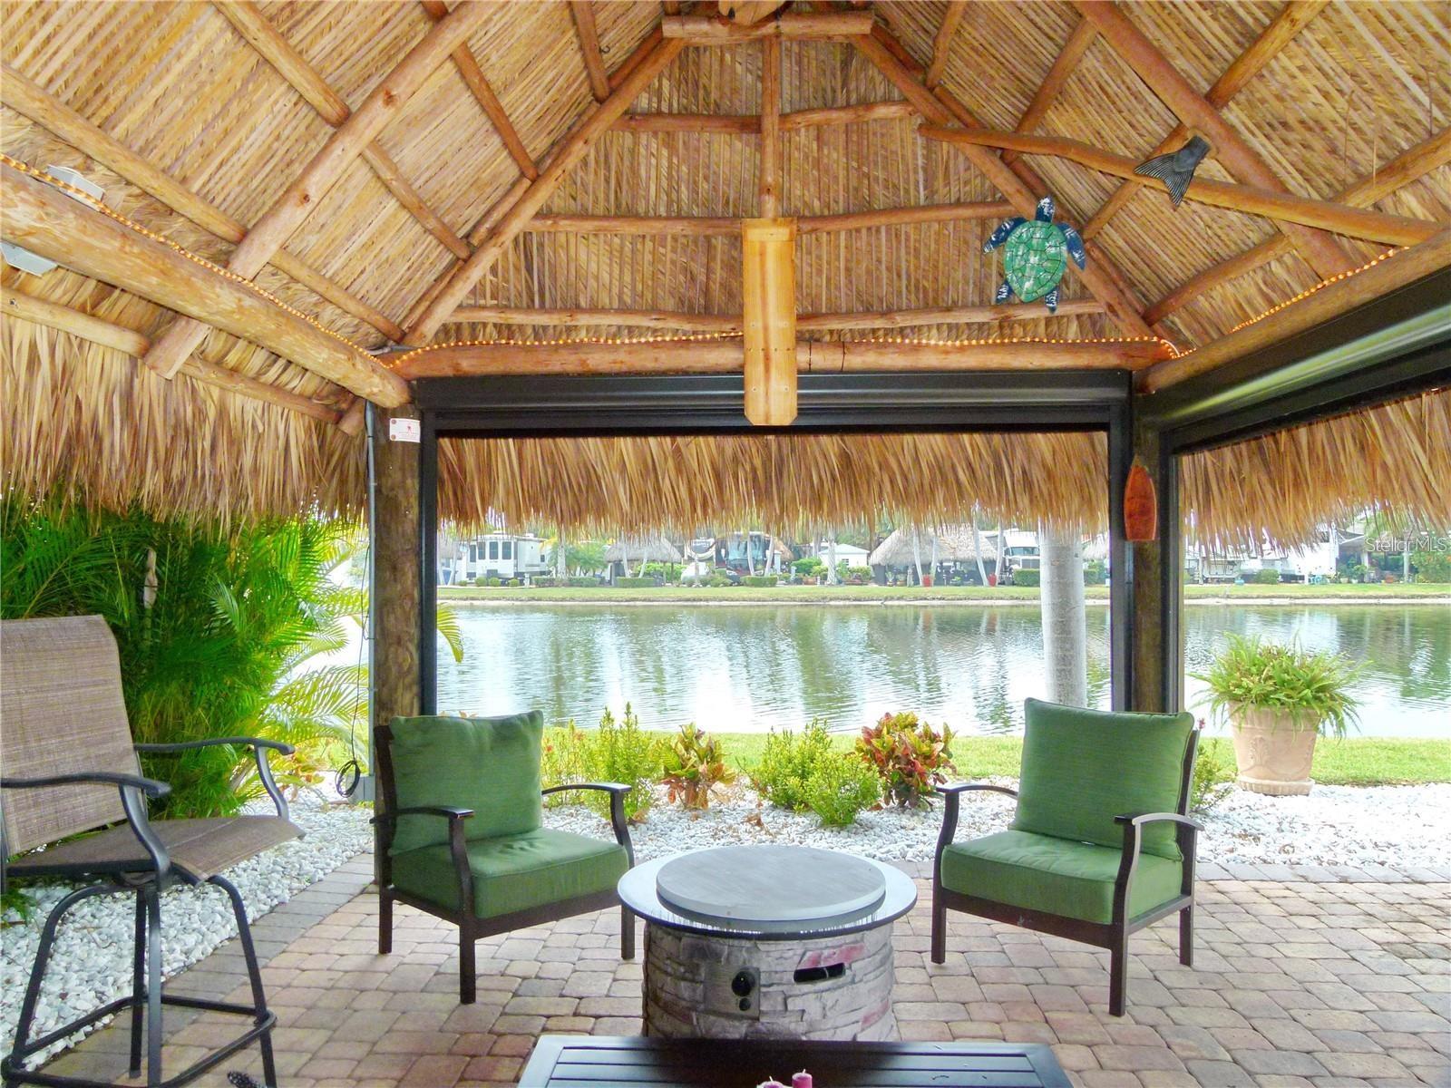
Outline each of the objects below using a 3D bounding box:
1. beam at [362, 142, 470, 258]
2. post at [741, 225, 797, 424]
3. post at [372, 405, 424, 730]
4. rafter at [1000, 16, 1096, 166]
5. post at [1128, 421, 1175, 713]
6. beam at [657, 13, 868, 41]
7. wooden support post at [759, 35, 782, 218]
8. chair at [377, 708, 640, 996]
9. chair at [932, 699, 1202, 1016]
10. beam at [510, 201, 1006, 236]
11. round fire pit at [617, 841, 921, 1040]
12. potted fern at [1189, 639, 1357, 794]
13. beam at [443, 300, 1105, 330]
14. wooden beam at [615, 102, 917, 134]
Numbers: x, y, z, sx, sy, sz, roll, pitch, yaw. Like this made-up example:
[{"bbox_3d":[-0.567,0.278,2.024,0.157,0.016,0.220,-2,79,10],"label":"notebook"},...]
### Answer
[{"bbox_3d":[-1.225,-1.360,4.275,0.068,0.068,1.331,0,-1,1],"label":"beam"},{"bbox_3d":[0.203,-1.009,4.760,0.240,0.945,0.050,0,-2,2],"label":"post"},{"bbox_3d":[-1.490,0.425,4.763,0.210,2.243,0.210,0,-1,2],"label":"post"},{"bbox_3d":[1.274,-1.774,4.200,0.068,0.068,1.281,0,-2,2],"label":"rafter"},{"bbox_3d":[1.912,0.427,4.673,0.205,2.220,0.205,0,-1,2],"label":"post"},{"bbox_3d":[0.188,-2.292,4.641,0.950,0.115,0.115,0,-1,2],"label":"beam"},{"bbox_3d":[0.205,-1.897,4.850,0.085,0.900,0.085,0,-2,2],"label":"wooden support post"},{"bbox_3d":[-0.851,1.123,4.034,0.730,0.900,0.790,2,-2,-42],"label":"chair"},{"bbox_3d":[1.267,1.074,3.865,0.720,0.900,0.720,-1,-1,43],"label":"chair"},{"bbox_3d":[0.199,-1.489,4.787,2.280,0.110,0.090,0,-1,2],"label":"beam"},{"bbox_3d":[0.125,1.265,3.124,0.885,0.575,0.885,0,-2,0],"label":"round fire pit"},{"bbox_3d":[3.742,1.139,7.107,1.080,1.060,1.080,0,-2,0],"label":"potted fern"},{"bbox_3d":[0.222,-1.050,4.819,3.080,0.110,0.090,0,-1,2],"label":"beam"},{"bbox_3d":[0.183,-1.935,4.764,1.400,0.110,0.090,0,-1,2],"label":"wooden beam"}]

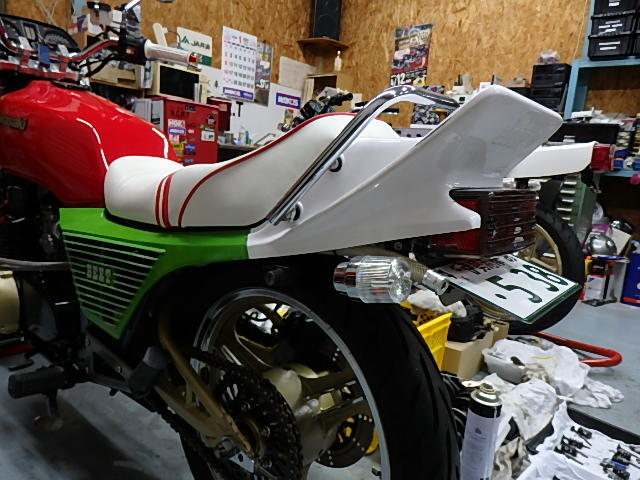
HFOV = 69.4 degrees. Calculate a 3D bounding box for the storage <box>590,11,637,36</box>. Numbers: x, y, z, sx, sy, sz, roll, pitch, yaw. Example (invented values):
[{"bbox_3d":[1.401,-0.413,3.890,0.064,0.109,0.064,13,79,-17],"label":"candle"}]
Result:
[{"bbox_3d":[2.089,-1.477,3.275,0.250,0.156,0.340,12,12,38],"label":"storage"}]

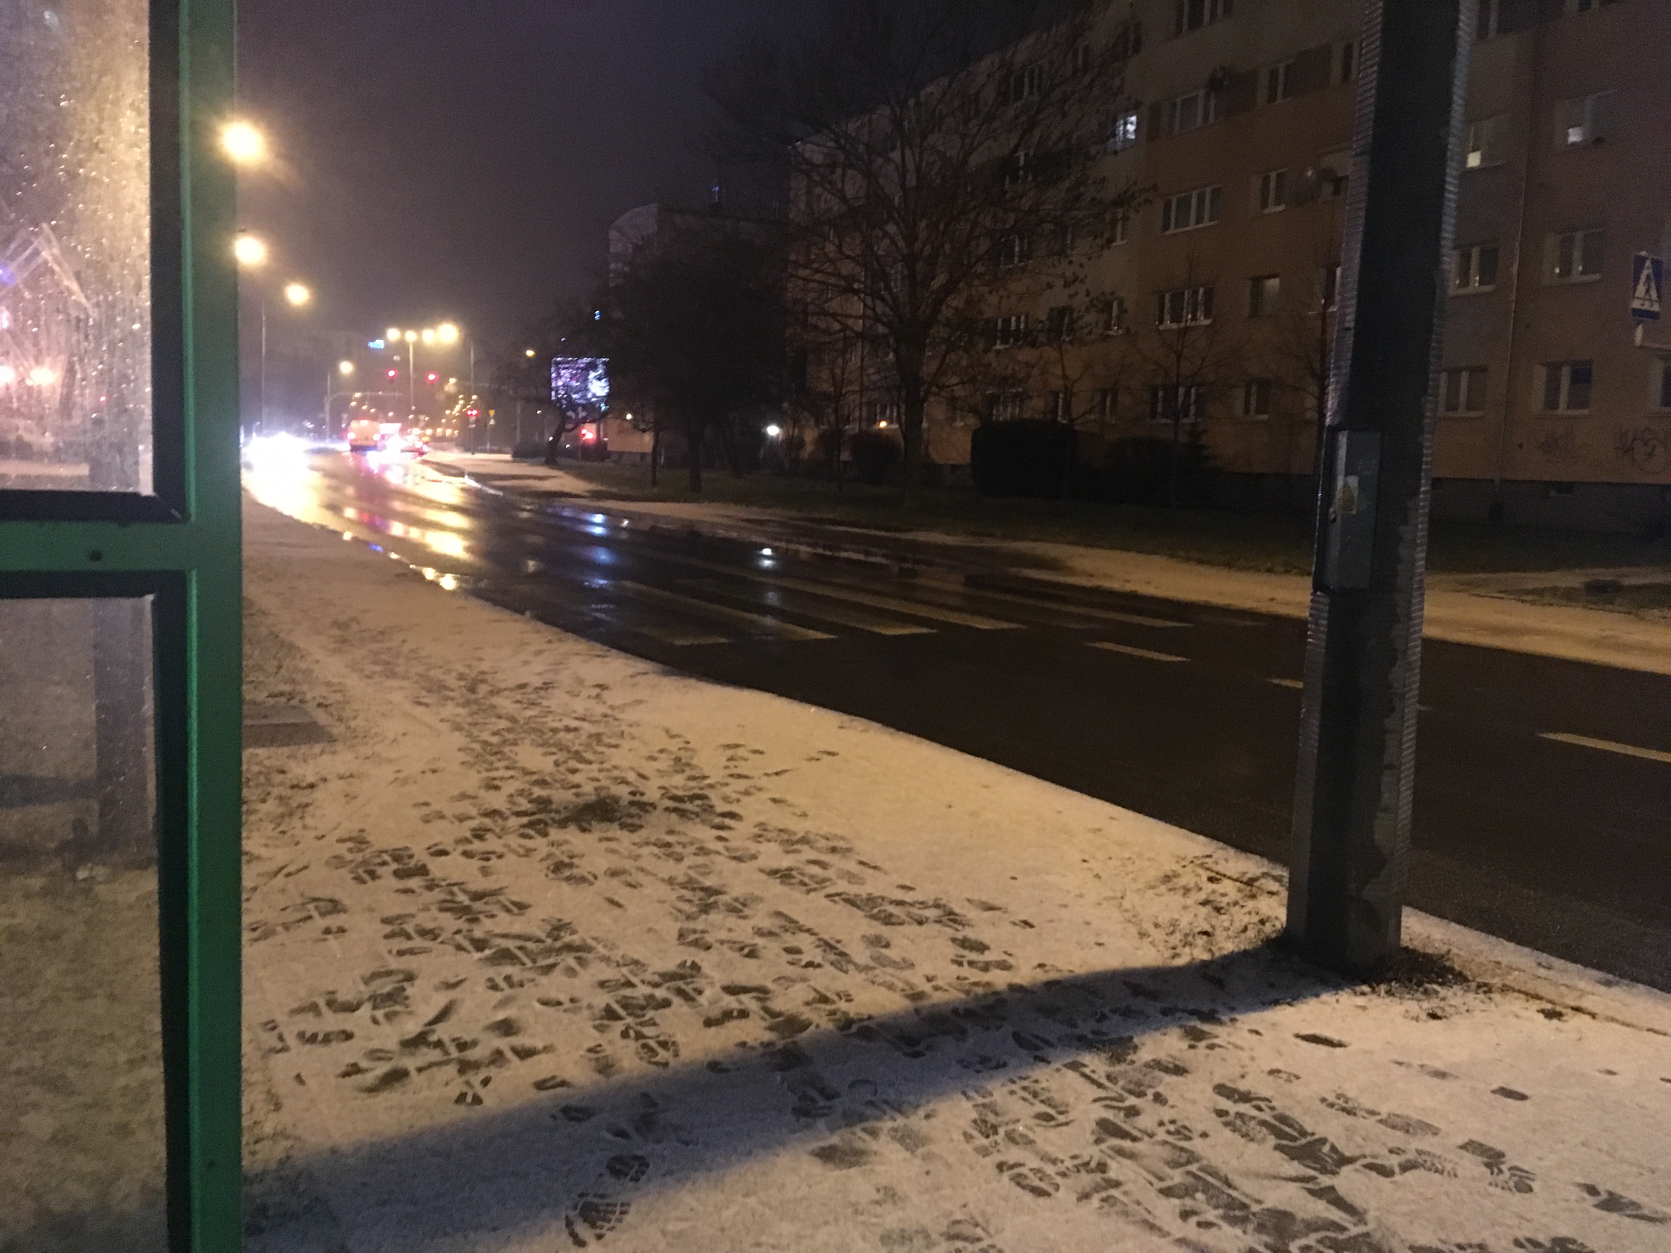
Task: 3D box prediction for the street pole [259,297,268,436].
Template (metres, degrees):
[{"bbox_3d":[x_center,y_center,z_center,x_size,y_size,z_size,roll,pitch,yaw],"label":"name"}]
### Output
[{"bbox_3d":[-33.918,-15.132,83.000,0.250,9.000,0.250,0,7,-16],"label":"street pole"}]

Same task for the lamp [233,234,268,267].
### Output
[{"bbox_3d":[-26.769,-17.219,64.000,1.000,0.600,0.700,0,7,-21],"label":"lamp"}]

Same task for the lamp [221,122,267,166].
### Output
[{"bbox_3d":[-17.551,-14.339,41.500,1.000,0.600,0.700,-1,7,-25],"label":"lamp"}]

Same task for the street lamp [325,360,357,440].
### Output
[{"bbox_3d":[-56.701,-25.590,160.000,2.800,9.200,0.500,0,7,-18],"label":"street lamp"}]

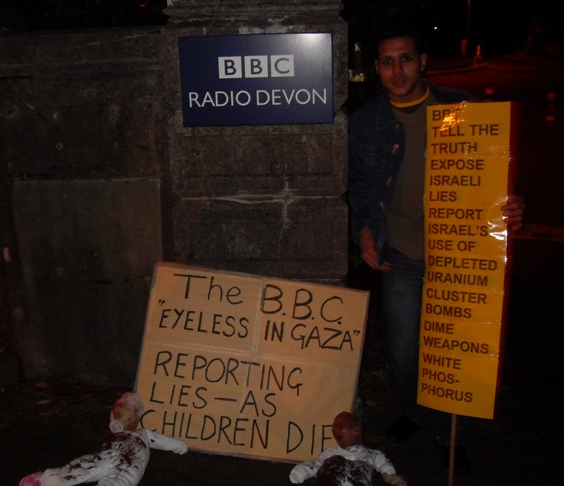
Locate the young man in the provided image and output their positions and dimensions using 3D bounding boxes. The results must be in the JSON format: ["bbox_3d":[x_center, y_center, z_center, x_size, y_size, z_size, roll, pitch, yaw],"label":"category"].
[{"bbox_3d":[0.574,0.079,2.754,0.630,1.740,0.470,0,15,8],"label":"young man"}]

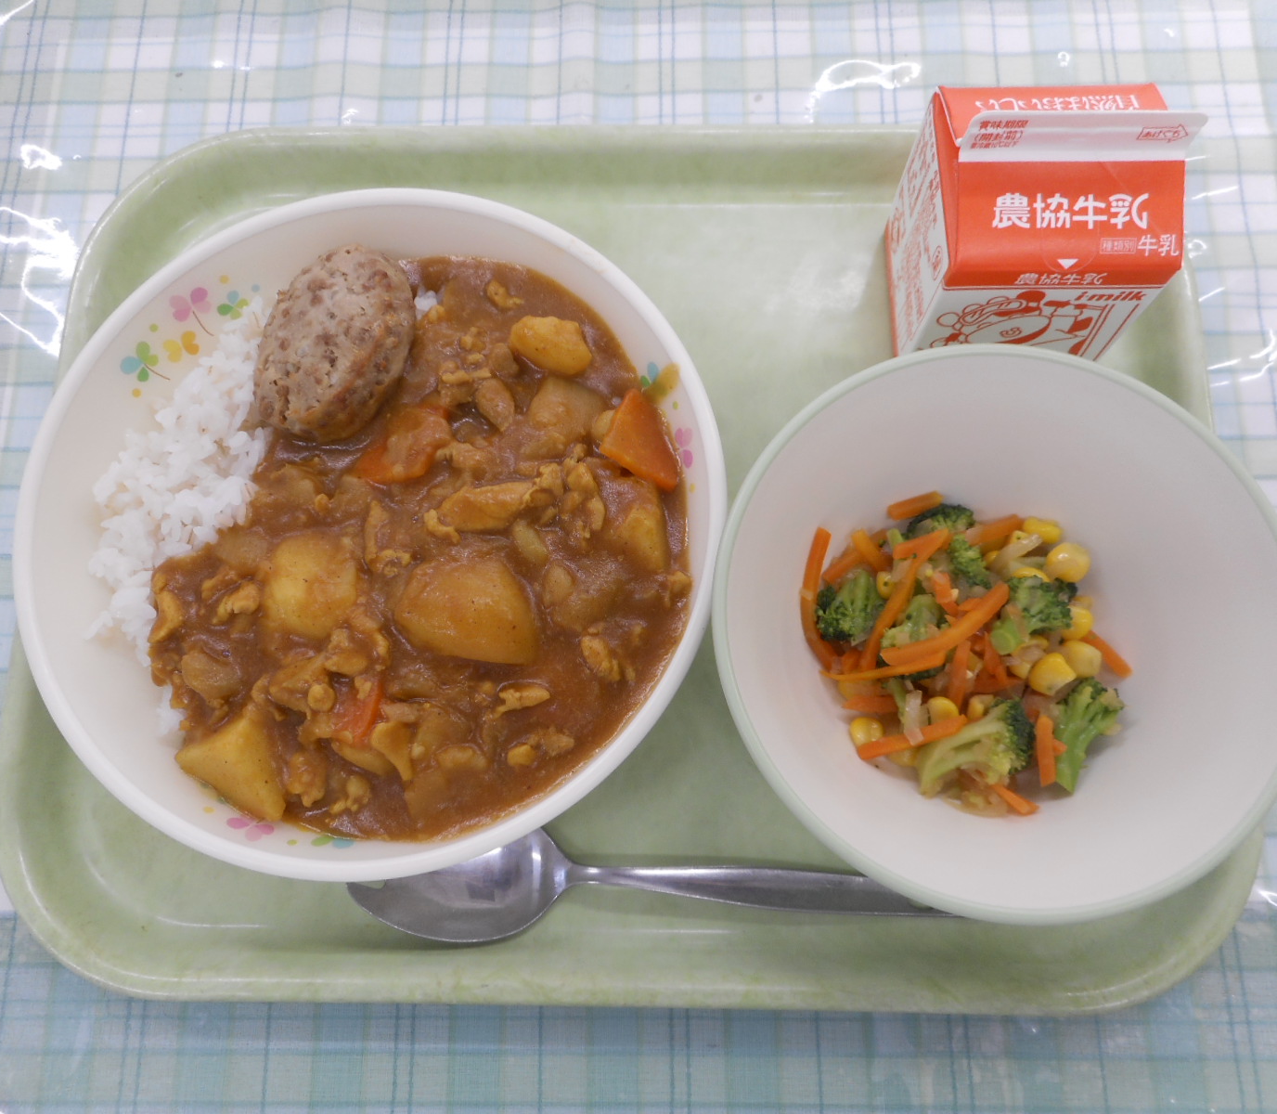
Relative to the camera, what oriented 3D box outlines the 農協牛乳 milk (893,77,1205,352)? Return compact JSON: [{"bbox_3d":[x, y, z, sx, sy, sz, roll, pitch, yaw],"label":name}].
[{"bbox_3d":[0.108,-0.092,0.297,0.057,0.092,0.056,-1,75,3],"label":"農協牛乳 milk"}]

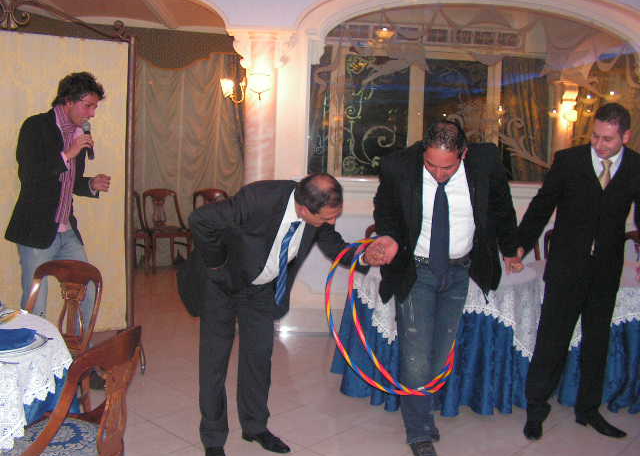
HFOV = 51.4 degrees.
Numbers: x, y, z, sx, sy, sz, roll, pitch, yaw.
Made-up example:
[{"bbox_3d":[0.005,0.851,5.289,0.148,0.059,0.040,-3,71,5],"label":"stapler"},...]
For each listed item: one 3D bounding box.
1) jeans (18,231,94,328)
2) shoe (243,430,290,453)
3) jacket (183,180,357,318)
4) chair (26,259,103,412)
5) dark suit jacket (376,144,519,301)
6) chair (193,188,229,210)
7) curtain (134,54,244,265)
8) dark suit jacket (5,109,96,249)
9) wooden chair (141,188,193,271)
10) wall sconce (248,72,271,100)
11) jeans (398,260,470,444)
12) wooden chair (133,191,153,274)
[{"bbox_3d":[-1.498,0.534,3.890,0.460,0.970,0.350,-6,11,-39],"label":"jeans"},{"bbox_3d":[-0.268,1.037,3.366,0.285,0.110,0.105,5,7,27],"label":"shoe"},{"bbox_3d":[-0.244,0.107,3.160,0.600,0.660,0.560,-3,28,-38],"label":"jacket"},{"bbox_3d":[-1.409,0.649,3.513,0.450,0.890,0.530,1,9,2],"label":"chair"},{"bbox_3d":[0.590,-0.020,3.274,0.680,0.790,0.400,2,9,6],"label":"dark suit jacket"},{"bbox_3d":[-1.335,0.033,8.346,0.500,0.960,0.550,-2,7,-33],"label":"chair"},{"bbox_3d":[-1.629,-0.792,7.693,1.420,2.460,0.150,0,9,-4],"label":"curtain"},{"bbox_3d":[-1.567,-0.288,3.870,0.440,0.790,0.490,6,7,32],"label":"dark suit jacket"},{"bbox_3d":[-1.736,0.034,7.476,0.450,0.890,0.530,-3,10,-26],"label":"wooden chair"},{"bbox_3d":[-0.480,-1.123,5.280,0.170,0.240,0.200,2,6,2],"label":"wall sconce"},{"bbox_3d":[0.566,0.624,3.464,0.370,0.950,0.380,1,9,0],"label":"jeans"},{"bbox_3d":[-2.181,0.036,7.426,0.450,0.890,0.530,-3,10,-26],"label":"wooden chair"}]

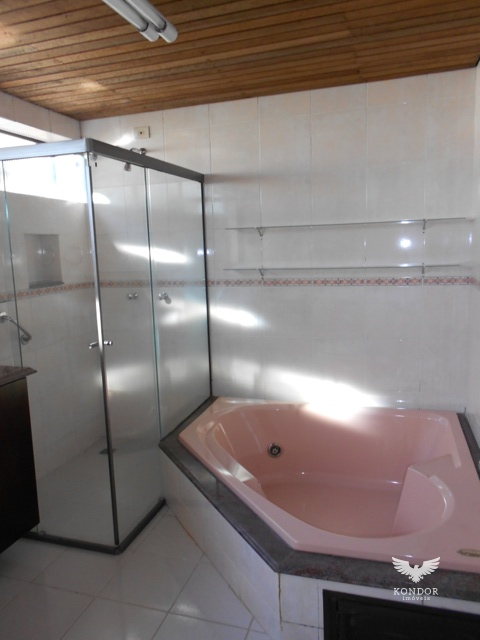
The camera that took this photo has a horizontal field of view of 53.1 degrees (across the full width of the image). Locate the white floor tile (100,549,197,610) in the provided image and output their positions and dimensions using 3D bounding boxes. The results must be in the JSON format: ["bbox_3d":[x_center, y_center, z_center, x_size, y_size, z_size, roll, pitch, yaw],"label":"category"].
[{"bbox_3d":[-0.399,1.145,2.117,0.330,0.012,0.330,1,9,18],"label":"white floor tile"}]

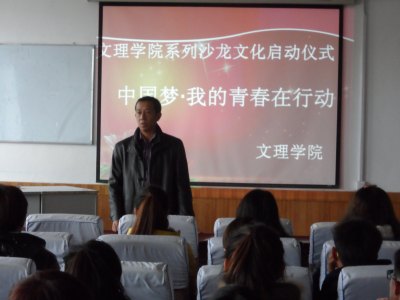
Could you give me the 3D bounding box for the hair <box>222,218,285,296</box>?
[{"bbox_3d":[0.176,0.353,3.300,0.200,0.250,0.240,1,2,-5],"label":"hair"}]

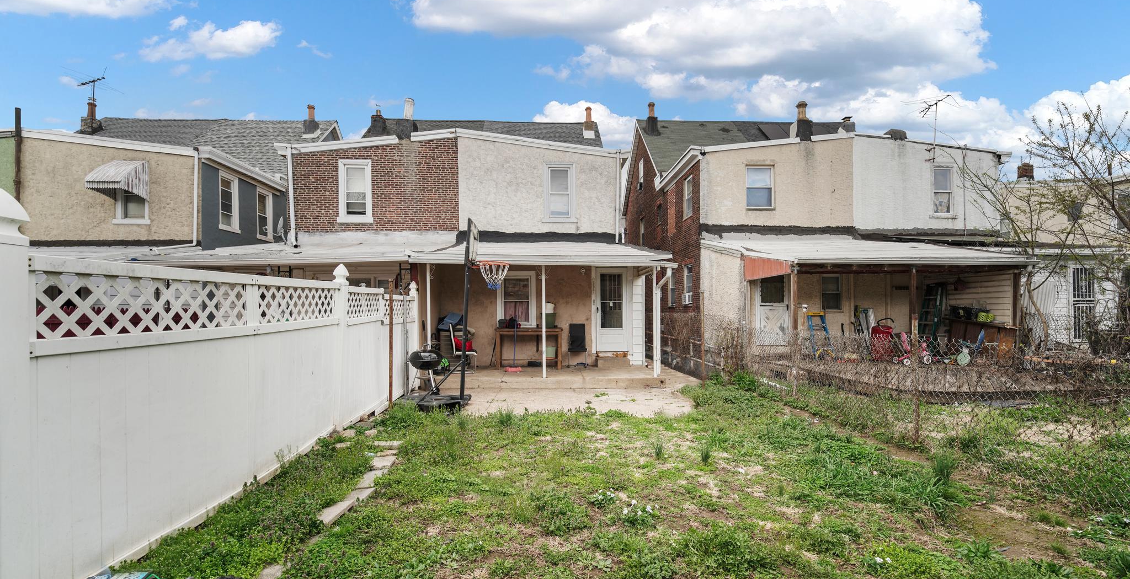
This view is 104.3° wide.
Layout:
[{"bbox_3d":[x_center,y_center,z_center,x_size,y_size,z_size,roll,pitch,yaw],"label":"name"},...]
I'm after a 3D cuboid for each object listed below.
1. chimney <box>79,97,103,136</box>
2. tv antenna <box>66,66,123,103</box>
[{"bbox_3d":[-21.730,-7.840,20.173,0.650,1.580,0.600,0,-2,-2],"label":"chimney"},{"bbox_3d":[-21.749,-9.260,20.212,1.900,0.950,2.200,-1,-3,19],"label":"tv antenna"}]

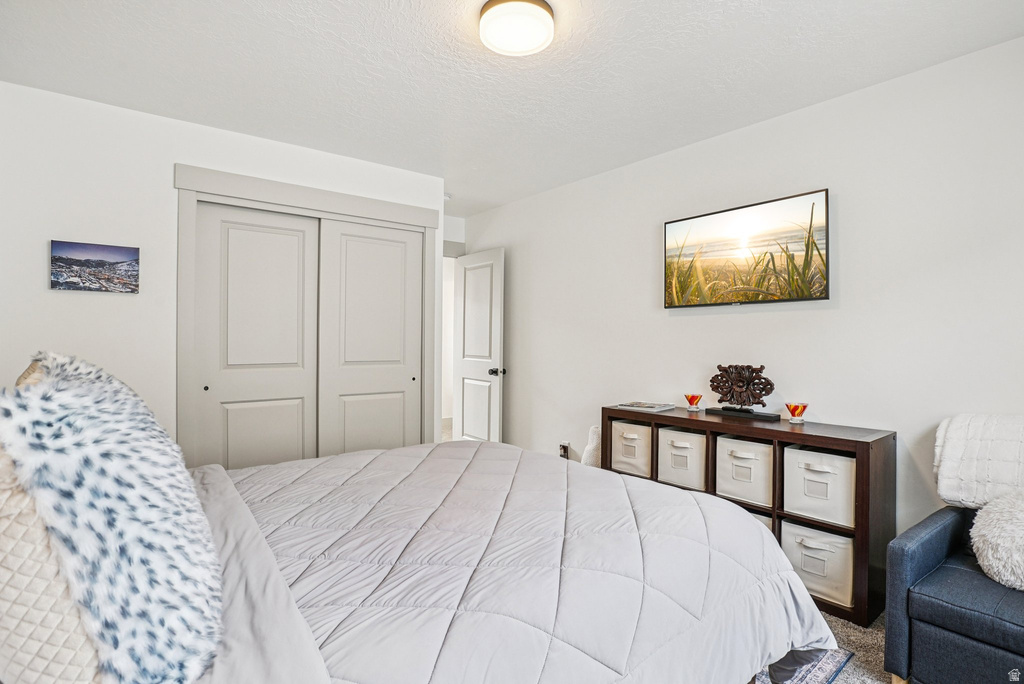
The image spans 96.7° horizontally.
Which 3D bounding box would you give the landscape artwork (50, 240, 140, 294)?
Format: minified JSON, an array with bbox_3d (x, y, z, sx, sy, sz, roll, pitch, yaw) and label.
[{"bbox_3d":[-2.140,-0.382,2.345,0.350,0.250,0.025,-1,1,-37],"label":"landscape artwork"}]

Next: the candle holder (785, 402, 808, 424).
[{"bbox_3d":[1.532,0.384,2.435,0.124,0.096,0.124,-1,1,-41],"label":"candle holder"}]

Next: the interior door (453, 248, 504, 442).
[{"bbox_3d":[-0.312,0.205,4.215,0.700,2.060,0.045,1,1,44],"label":"interior door"}]

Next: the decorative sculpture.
[{"bbox_3d":[1.335,0.285,2.655,0.385,0.300,0.090,1,1,44],"label":"decorative sculpture"}]

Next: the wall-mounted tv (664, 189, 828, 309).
[{"bbox_3d":[1.290,-0.490,2.617,0.055,0.550,0.910,-1,1,-41],"label":"wall-mounted tv"}]

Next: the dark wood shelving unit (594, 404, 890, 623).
[{"bbox_3d":[1.218,0.829,2.606,0.385,0.793,1.430,-1,1,-41],"label":"dark wood shelving unit"}]

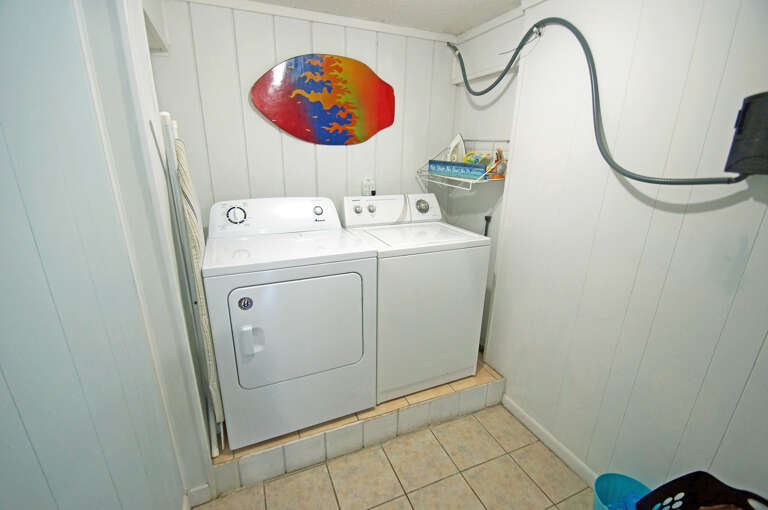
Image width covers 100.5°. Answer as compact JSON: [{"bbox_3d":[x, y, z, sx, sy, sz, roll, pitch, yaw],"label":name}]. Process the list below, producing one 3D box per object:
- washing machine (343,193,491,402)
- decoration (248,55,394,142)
[{"bbox_3d":[0.155,0.200,2.071,0.687,1.104,0.665,-6,17,-22],"label":"washing machine"},{"bbox_3d":[-0.334,-0.941,1.957,0.889,0.502,0.042,-6,17,-21],"label":"decoration"}]

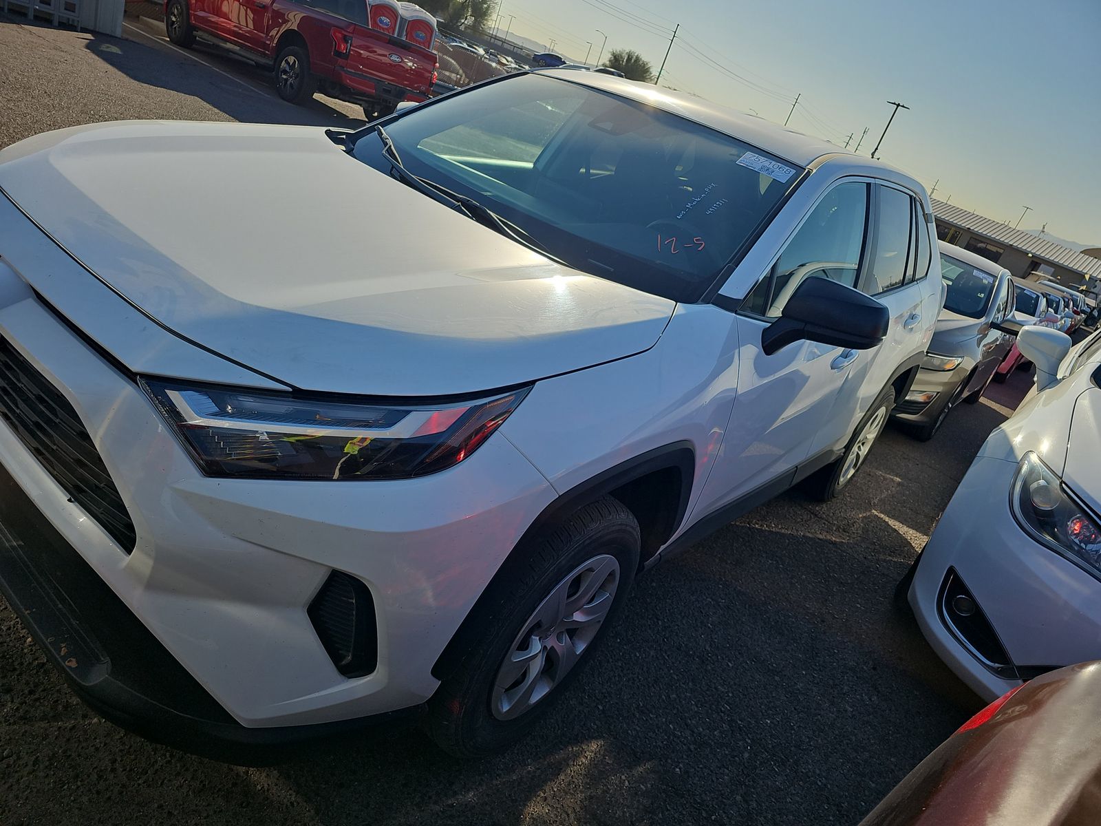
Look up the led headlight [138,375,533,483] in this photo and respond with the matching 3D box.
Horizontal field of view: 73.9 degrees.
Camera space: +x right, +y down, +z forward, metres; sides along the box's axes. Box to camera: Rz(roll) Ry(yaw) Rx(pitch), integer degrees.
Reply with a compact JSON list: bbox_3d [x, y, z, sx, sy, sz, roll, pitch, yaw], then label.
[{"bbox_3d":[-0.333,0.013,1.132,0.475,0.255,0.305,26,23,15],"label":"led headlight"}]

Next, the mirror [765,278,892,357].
[{"bbox_3d":[0.719,-0.231,1.895,0.235,0.215,0.230,33,26,29],"label":"mirror"}]

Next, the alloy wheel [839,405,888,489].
[{"bbox_3d":[1.580,0.128,3.898,0.190,0.464,0.464,33,26,29],"label":"alloy wheel"}]

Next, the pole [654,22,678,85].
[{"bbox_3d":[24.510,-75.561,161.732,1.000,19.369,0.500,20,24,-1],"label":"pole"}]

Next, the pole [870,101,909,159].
[{"bbox_3d":[33.921,-27.228,76.581,2.200,10.073,0.350,26,24,14],"label":"pole"}]

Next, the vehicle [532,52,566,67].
[{"bbox_3d":[0.455,-34.491,72.189,4.500,1.460,1.800,19,24,-3],"label":"vehicle"}]

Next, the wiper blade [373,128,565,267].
[{"bbox_3d":[-0.284,-0.661,2.135,0.150,0.100,1.060,-5,37,-45],"label":"wiper blade"}]

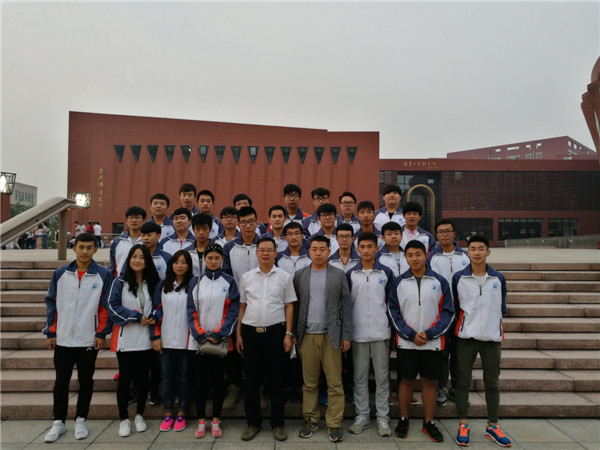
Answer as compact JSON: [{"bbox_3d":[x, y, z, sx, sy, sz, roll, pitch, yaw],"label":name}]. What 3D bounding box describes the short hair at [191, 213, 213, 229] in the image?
[{"bbox_3d":[-0.967,-0.024,4.621,0.195,0.180,0.220,0,0,-12],"label":"short hair"}]

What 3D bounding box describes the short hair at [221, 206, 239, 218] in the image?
[{"bbox_3d":[-0.774,-0.123,5.155,0.190,0.150,0.205,0,-1,-5],"label":"short hair"}]

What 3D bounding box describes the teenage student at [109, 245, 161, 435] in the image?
[{"bbox_3d":[-1.470,0.996,4.157,0.460,1.650,0.360,0,-1,-14],"label":"teenage student"}]

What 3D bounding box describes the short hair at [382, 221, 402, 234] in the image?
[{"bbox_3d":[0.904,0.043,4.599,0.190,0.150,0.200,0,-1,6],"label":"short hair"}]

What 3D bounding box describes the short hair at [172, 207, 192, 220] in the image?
[{"bbox_3d":[-1.259,-0.113,5.024,0.200,0.150,0.205,0,-1,-8],"label":"short hair"}]

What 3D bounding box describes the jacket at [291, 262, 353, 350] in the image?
[{"bbox_3d":[0.197,0.694,4.094,0.530,0.760,0.300,0,-1,2],"label":"jacket"}]

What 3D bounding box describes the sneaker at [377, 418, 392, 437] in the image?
[{"bbox_3d":[0.757,1.787,4.200,0.110,0.120,0.290,0,-1,-1],"label":"sneaker"}]

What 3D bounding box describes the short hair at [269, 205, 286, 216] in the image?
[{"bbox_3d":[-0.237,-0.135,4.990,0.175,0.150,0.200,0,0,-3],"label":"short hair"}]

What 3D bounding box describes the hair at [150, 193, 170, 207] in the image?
[{"bbox_3d":[-1.635,-0.289,5.479,0.215,0.160,0.205,0,-1,-7],"label":"hair"}]

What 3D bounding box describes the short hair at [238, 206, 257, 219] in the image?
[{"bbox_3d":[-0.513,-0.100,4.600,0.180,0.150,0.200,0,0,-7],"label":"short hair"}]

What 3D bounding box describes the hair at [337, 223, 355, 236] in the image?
[{"bbox_3d":[0.447,0.060,4.620,0.178,0.150,0.205,0,-1,3],"label":"hair"}]

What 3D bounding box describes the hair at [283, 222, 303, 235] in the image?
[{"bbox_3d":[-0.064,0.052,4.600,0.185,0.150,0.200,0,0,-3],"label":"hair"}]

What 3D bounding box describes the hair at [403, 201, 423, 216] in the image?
[{"bbox_3d":[1.236,-0.172,5.119,0.200,0.165,0.210,0,-1,9],"label":"hair"}]

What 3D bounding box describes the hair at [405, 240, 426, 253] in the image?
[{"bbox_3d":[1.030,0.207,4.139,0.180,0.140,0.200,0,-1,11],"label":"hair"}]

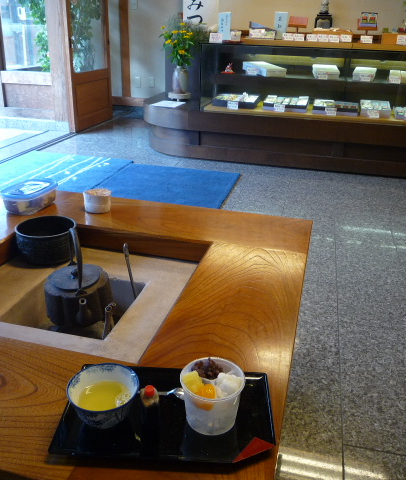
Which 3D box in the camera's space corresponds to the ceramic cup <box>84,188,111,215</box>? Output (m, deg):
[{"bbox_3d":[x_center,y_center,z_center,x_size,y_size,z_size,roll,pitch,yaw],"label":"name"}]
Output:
[{"bbox_3d":[-0.307,-0.114,1.358,0.081,0.053,0.081,1,24,-1],"label":"ceramic cup"}]

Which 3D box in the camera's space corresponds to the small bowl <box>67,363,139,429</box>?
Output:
[{"bbox_3d":[-0.130,0.215,0.614,0.092,0.052,0.092,1,24,-1],"label":"small bowl"}]

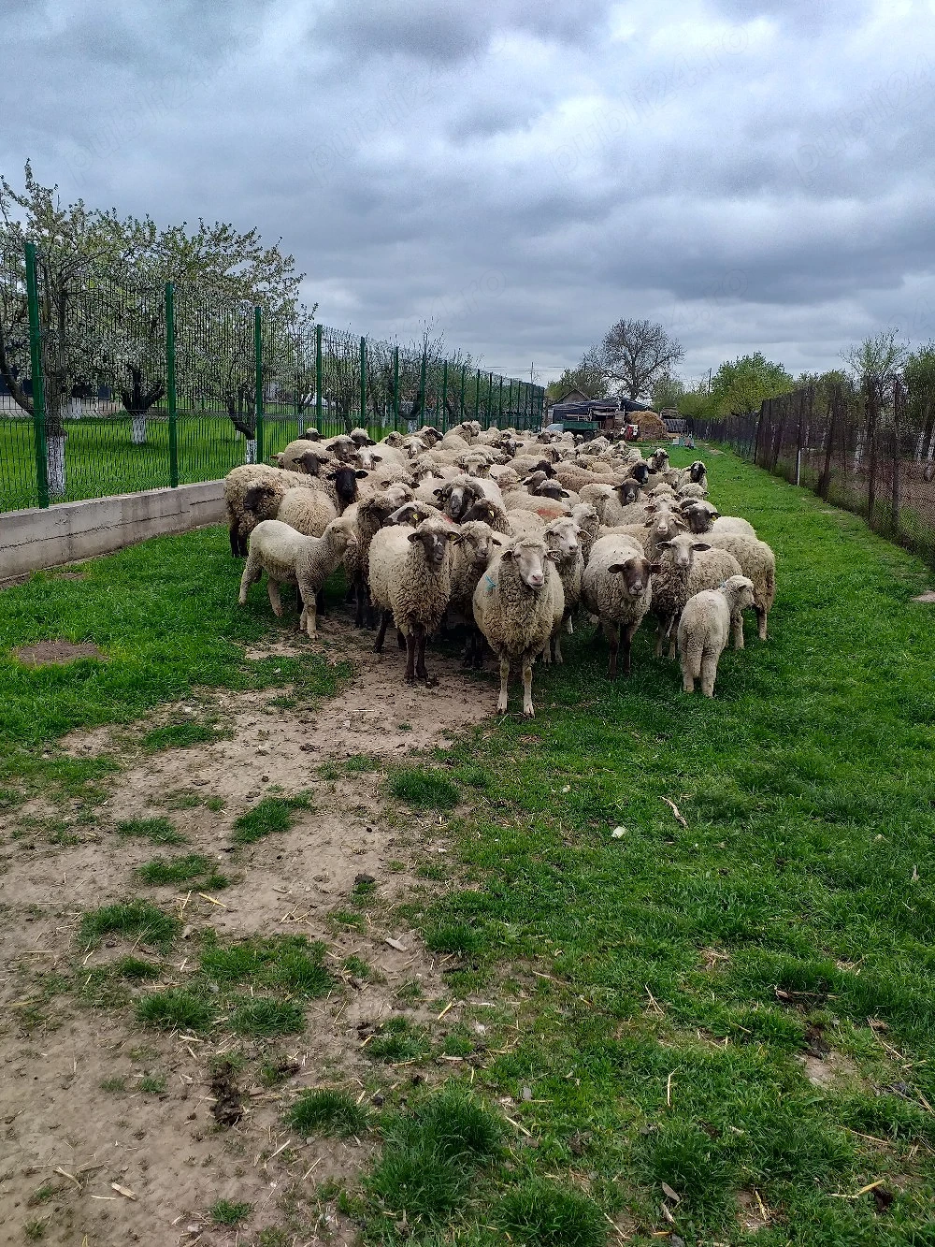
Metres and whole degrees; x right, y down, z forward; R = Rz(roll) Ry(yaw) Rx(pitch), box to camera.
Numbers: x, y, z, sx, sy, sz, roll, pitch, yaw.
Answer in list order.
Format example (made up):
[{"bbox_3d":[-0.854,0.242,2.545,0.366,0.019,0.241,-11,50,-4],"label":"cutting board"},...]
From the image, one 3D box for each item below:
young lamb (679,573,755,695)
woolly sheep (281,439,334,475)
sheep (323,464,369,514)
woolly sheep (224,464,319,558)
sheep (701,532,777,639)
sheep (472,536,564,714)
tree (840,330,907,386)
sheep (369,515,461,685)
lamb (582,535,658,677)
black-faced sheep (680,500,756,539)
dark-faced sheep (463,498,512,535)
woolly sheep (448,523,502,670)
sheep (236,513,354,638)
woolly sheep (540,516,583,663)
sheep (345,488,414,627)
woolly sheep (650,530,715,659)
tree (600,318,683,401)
[{"bbox_3d":[1.460,0.018,5.374,0.300,0.600,0.870,8,14,27],"label":"young lamb"},{"bbox_3d":[-1.409,-1.231,8.635,0.440,0.820,1.000,-3,13,-17],"label":"woolly sheep"},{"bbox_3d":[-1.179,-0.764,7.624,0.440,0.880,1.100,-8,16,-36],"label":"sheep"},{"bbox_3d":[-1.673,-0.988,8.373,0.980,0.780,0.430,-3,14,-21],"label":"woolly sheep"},{"bbox_3d":[1.610,-0.321,6.497,1.080,0.780,0.420,4,13,11],"label":"sheep"},{"bbox_3d":[0.258,-0.033,4.735,0.460,0.860,0.980,2,12,3],"label":"sheep"},{"bbox_3d":[10.423,-5.679,24.000,1.900,3.800,1.900,1,12,0],"label":"tree"},{"bbox_3d":[-0.311,-0.174,5.137,0.430,0.850,0.980,-2,12,-14],"label":"sheep"},{"bbox_3d":[0.882,-0.135,5.631,0.430,0.770,1.000,1,12,-3],"label":"lamb"},{"bbox_3d":[1.945,-0.511,7.251,0.420,0.840,1.080,10,15,33],"label":"black-faced sheep"},{"bbox_3d":[0.306,-0.430,6.737,0.450,0.840,1.000,9,14,33],"label":"dark-faced sheep"},{"bbox_3d":[0.105,-0.219,5.478,0.450,0.840,1.000,4,12,12],"label":"woolly sheep"},{"bbox_3d":[-1.181,-0.350,6.415,0.920,0.720,0.280,12,16,39],"label":"sheep"},{"bbox_3d":[0.572,-0.245,5.470,0.400,0.820,1.000,5,13,11],"label":"woolly sheep"},{"bbox_3d":[-0.727,-0.464,6.613,0.460,0.880,1.100,-2,13,-16],"label":"sheep"},{"bbox_3d":[1.488,-0.249,6.134,0.420,0.790,1.060,8,14,27],"label":"woolly sheep"},{"bbox_3d":[13.950,-19.489,74.458,6.900,9.200,6.900,2,13,0],"label":"tree"}]

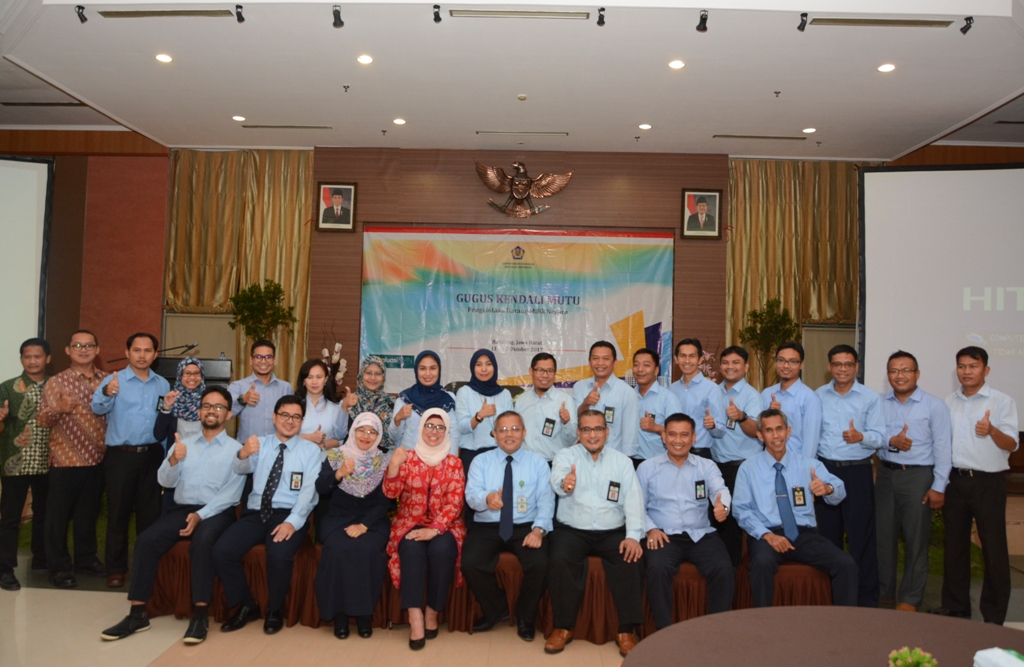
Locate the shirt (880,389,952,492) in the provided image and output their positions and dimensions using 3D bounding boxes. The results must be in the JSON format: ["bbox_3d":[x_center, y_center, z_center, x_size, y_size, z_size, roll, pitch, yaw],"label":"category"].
[{"bbox_3d":[2.578,0.679,4.920,0.470,0.660,0.310,0,-2,38],"label":"shirt"}]

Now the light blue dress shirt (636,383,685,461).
[{"bbox_3d":[0.966,0.584,5.100,0.410,0.550,0.300,1,-2,22],"label":"light blue dress shirt"}]

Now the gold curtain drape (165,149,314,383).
[{"bbox_3d":[-3.187,-0.660,9.050,1.740,3.000,0.180,1,-2,2],"label":"gold curtain drape"}]

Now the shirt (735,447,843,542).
[{"bbox_3d":[1.571,0.918,4.380,0.550,0.510,0.370,1,-2,13],"label":"shirt"}]

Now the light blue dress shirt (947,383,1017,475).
[{"bbox_3d":[2.879,0.584,4.720,0.320,0.550,0.460,3,-2,-44],"label":"light blue dress shirt"}]

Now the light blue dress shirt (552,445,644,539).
[{"bbox_3d":[0.485,0.902,4.360,0.530,0.530,0.410,1,-2,5],"label":"light blue dress shirt"}]

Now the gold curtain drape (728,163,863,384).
[{"bbox_3d":[3.320,-0.545,8.900,1.720,3.000,0.180,1,-2,2],"label":"gold curtain drape"}]

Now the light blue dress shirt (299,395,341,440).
[{"bbox_3d":[-1.295,0.632,5.220,0.420,0.500,0.290,1,-2,2],"label":"light blue dress shirt"}]

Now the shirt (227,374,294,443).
[{"bbox_3d":[-1.759,0.529,5.350,0.450,0.540,0.320,2,-2,-17],"label":"shirt"}]

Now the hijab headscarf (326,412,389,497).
[{"bbox_3d":[-0.925,0.719,4.600,0.380,0.500,0.320,2,-2,-12],"label":"hijab headscarf"}]

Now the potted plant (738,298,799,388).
[{"bbox_3d":[2.849,0.557,8.572,0.670,1.900,0.650,1,-2,1],"label":"potted plant"}]

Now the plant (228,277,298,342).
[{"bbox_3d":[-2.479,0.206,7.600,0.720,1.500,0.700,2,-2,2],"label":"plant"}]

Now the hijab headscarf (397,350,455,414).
[{"bbox_3d":[-0.586,0.339,5.200,0.390,0.450,0.300,2,-2,-8],"label":"hijab headscarf"}]

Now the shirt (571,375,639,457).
[{"bbox_3d":[0.602,0.540,5.000,0.450,0.560,0.320,1,-2,9],"label":"shirt"}]

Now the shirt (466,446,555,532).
[{"bbox_3d":[-0.009,0.894,4.400,0.500,0.480,0.380,1,-2,0],"label":"shirt"}]

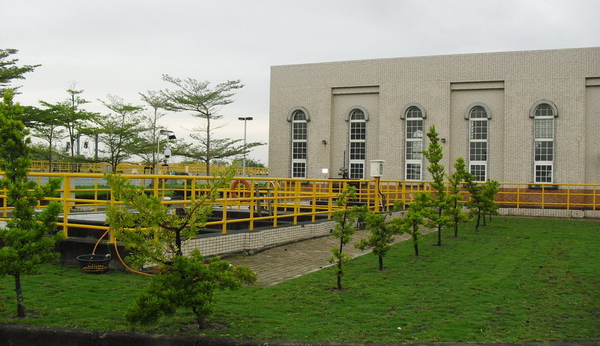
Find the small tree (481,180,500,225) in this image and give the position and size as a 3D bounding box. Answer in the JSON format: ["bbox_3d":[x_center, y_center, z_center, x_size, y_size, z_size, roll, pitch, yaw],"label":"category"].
[{"bbox_3d":[6.700,1.039,21.979,0.757,1.656,0.757,1,-1,0],"label":"small tree"}]

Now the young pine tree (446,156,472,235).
[{"bbox_3d":[4.363,0.669,17.203,0.689,2.220,0.689,1,-1,0],"label":"young pine tree"}]

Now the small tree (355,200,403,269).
[{"bbox_3d":[1.315,1.080,10.577,0.814,1.159,0.750,1,-1,0],"label":"small tree"}]

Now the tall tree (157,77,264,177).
[{"bbox_3d":[-6.905,-2.844,48.032,8.154,9.465,7.400,1,-1,0],"label":"tall tree"}]

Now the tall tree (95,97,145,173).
[{"bbox_3d":[-14.707,-2.316,51.026,4.300,8.198,4.300,1,-1,0],"label":"tall tree"}]

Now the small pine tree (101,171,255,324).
[{"bbox_3d":[-1.225,0.773,6.322,1.542,1.597,1.300,1,-1,0],"label":"small pine tree"}]

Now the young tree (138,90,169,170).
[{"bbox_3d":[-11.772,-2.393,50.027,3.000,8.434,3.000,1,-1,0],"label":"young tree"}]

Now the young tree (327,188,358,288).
[{"bbox_3d":[0.584,0.907,8.671,0.403,1.440,0.403,1,-1,0],"label":"young tree"}]

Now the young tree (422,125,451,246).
[{"bbox_3d":[3.208,0.296,14.671,0.682,2.873,0.682,1,-1,0],"label":"young tree"}]

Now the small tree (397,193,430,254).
[{"bbox_3d":[2.312,1.047,12.678,0.671,1.301,0.671,1,-1,0],"label":"small tree"}]

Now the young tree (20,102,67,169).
[{"bbox_3d":[-21.662,-2.068,53.022,4.100,7.498,4.100,1,-1,0],"label":"young tree"}]

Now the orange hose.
[{"bbox_3d":[-2.772,1.249,9.800,1.000,0.740,0.500,1,-1,24],"label":"orange hose"}]

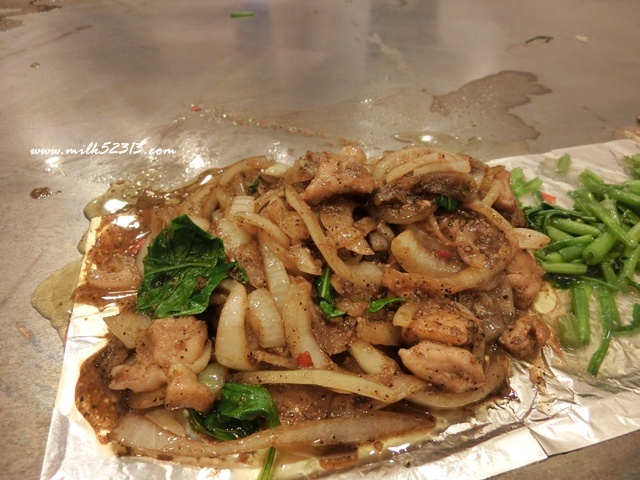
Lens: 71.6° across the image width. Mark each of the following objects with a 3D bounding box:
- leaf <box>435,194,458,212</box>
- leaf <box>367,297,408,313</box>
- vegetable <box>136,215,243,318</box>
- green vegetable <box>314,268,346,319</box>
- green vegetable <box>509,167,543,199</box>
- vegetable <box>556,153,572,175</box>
[{"bbox_3d":[0.082,-0.024,0.286,0.013,0.008,0.012,6,64,8],"label":"leaf"},{"bbox_3d":[0.035,0.033,0.229,0.020,0.006,0.008,-13,66,-15],"label":"leaf"},{"bbox_3d":[-0.077,0.015,0.259,0.053,0.020,0.056,-6,54,-8],"label":"vegetable"},{"bbox_3d":[0.006,0.029,0.239,0.015,0.011,0.025,-3,64,-4],"label":"green vegetable"},{"bbox_3d":[0.171,-0.048,0.366,0.023,0.011,0.036,18,42,21],"label":"green vegetable"},{"bbox_3d":[0.217,-0.068,0.393,0.010,0.009,0.028,22,44,25],"label":"vegetable"}]

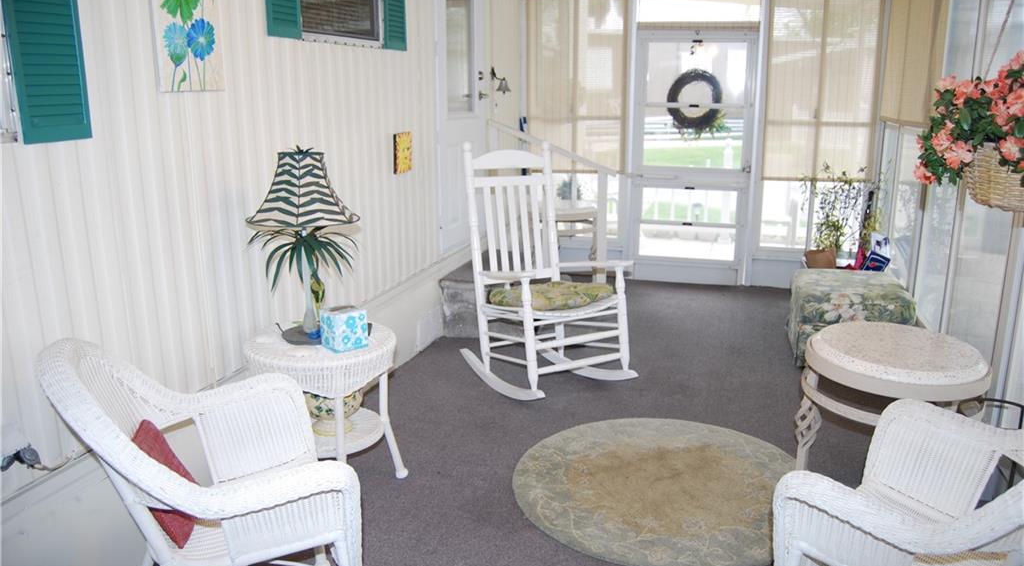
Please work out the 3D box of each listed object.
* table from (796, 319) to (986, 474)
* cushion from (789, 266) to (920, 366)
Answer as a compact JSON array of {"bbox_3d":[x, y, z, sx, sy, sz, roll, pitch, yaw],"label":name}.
[{"bbox_3d":[1.319,0.519,2.712,0.647,0.619,0.647,4,15,17],"label":"table"},{"bbox_3d":[1.932,0.205,4.480,0.600,0.420,0.750,4,14,16],"label":"cushion"}]

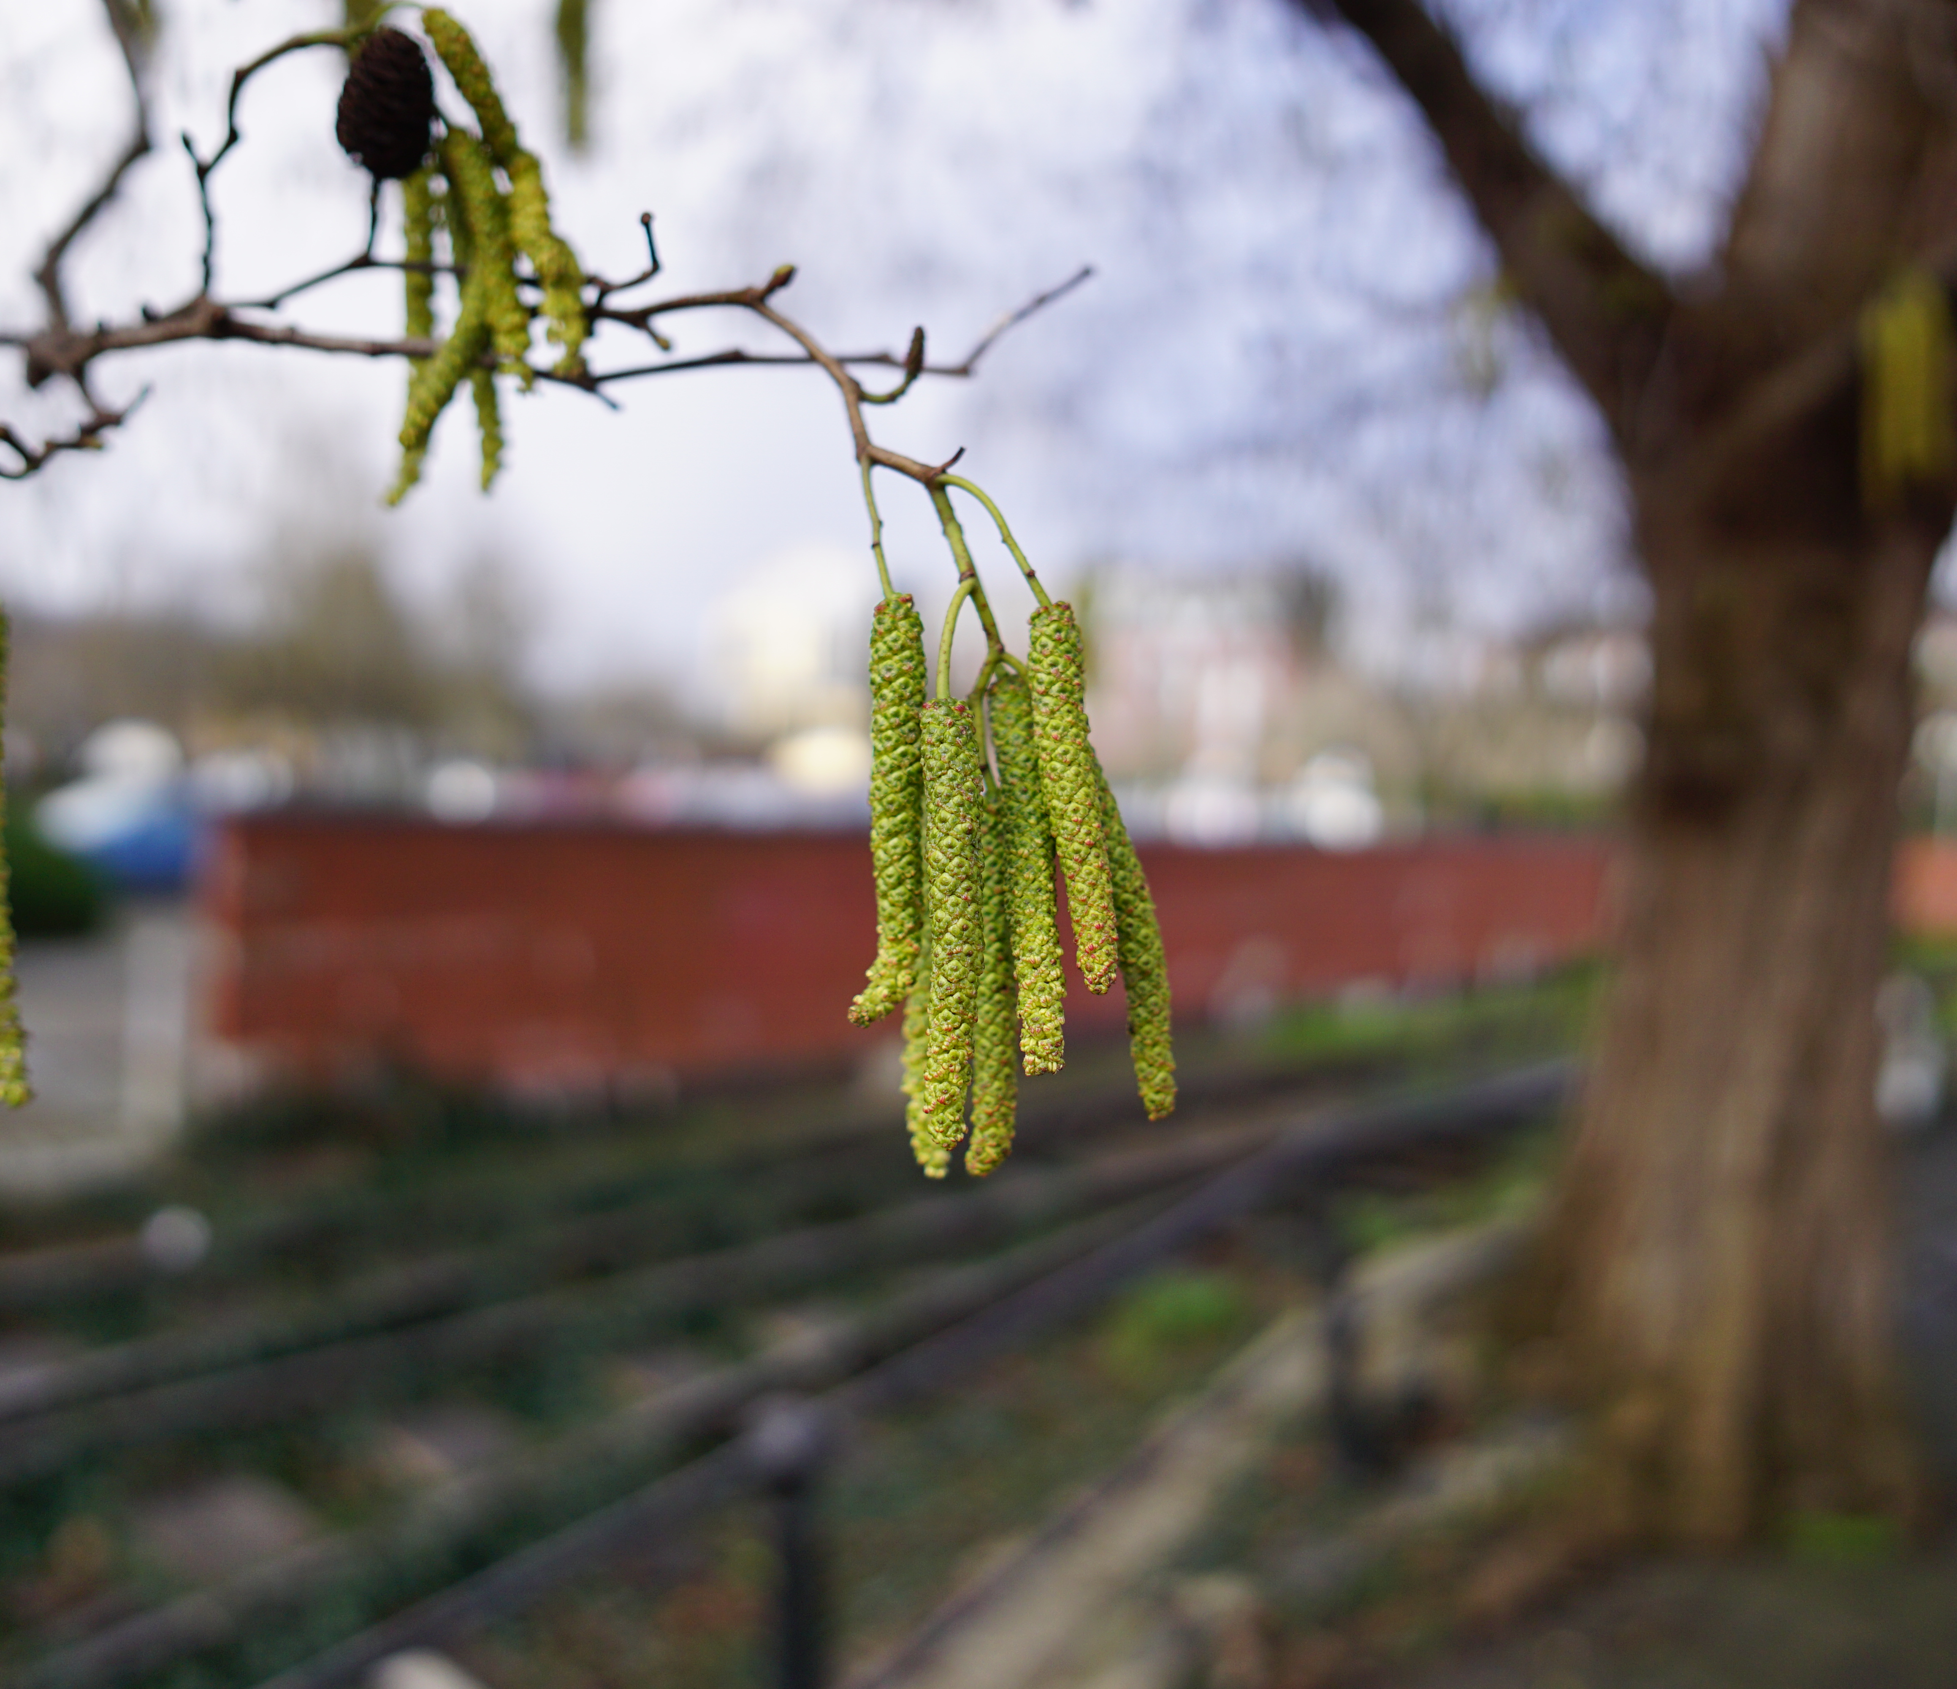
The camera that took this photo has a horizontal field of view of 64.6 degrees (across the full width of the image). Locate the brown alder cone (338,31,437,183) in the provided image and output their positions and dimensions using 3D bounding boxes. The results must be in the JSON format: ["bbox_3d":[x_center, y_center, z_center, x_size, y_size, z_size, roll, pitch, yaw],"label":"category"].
[{"bbox_3d":[-0.099,-0.123,0.258,0.015,0.026,0.015,6,0,-23],"label":"brown alder cone"}]

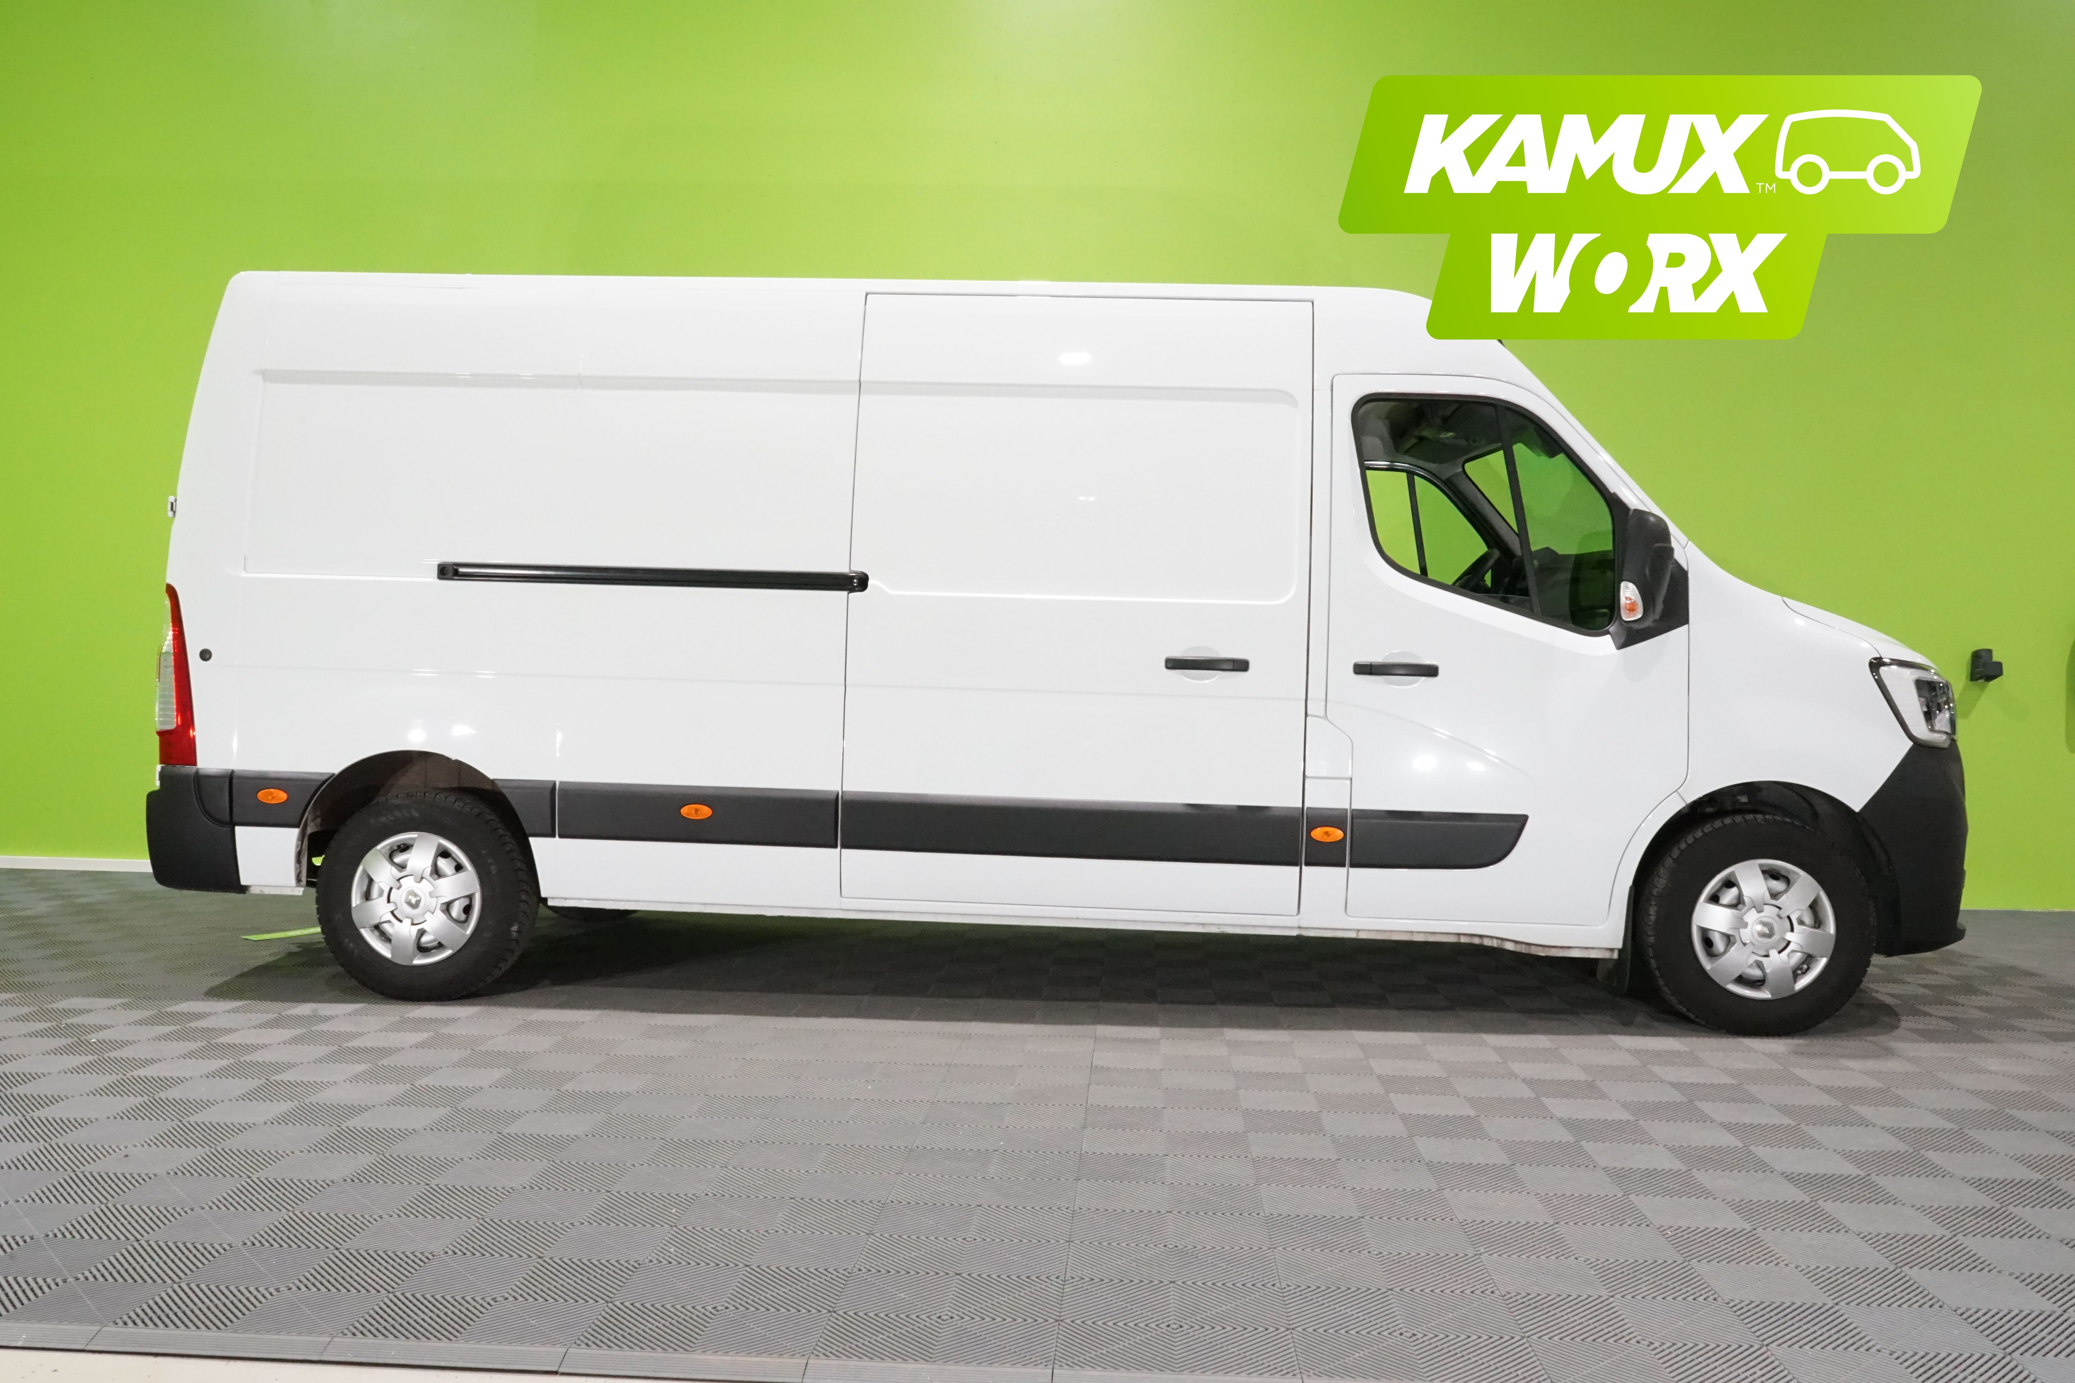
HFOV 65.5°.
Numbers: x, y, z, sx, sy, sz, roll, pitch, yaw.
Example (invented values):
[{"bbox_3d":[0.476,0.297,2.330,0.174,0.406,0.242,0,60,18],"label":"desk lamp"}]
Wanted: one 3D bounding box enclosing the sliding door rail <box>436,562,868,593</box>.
[{"bbox_3d":[-1.252,-0.371,5.241,1.422,0.064,0.050,2,1,4],"label":"sliding door rail"}]

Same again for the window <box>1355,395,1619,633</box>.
[{"bbox_3d":[1.416,-0.566,5.133,0.825,0.765,0.130,2,1,4],"label":"window"}]

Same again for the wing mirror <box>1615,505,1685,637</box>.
[{"bbox_3d":[1.875,-0.365,4.950,0.230,0.400,0.310,1,1,4],"label":"wing mirror"}]

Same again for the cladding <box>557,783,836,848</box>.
[{"bbox_3d":[-1.105,0.397,5.233,0.915,0.190,0.045,1,1,4],"label":"cladding"}]

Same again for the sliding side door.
[{"bbox_3d":[0.130,-0.300,5.205,1.464,1.976,0.220,2,1,4],"label":"sliding side door"}]

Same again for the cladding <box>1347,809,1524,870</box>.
[{"bbox_3d":[1.252,0.469,5.047,0.551,0.182,0.045,2,1,4],"label":"cladding"}]

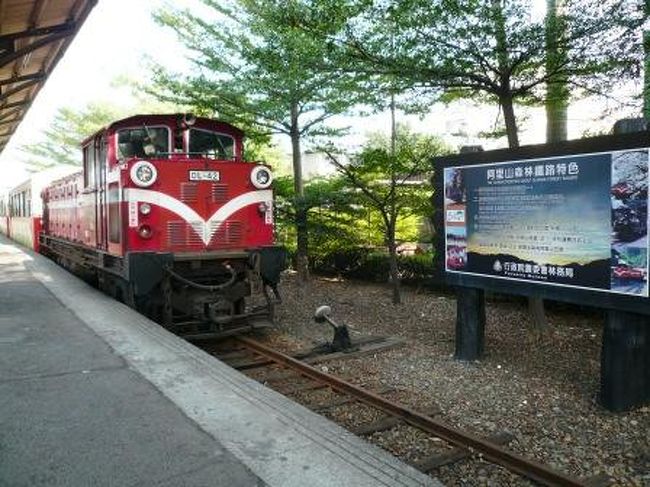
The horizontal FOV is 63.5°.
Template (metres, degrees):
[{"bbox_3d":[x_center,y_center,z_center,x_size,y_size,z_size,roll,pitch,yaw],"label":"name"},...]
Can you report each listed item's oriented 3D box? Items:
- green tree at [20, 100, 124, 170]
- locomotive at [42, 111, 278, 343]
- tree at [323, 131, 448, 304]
[{"bbox_3d":[-10.873,-2.912,23.927,5.500,6.900,5.500,0,3,0],"label":"green tree"},{"bbox_3d":[-4.050,-0.474,10.835,2.200,3.300,9.900,-3,4,-34],"label":"locomotive"},{"bbox_3d":[1.163,-0.528,10.100,2.400,3.450,2.300,0,3,0],"label":"tree"}]

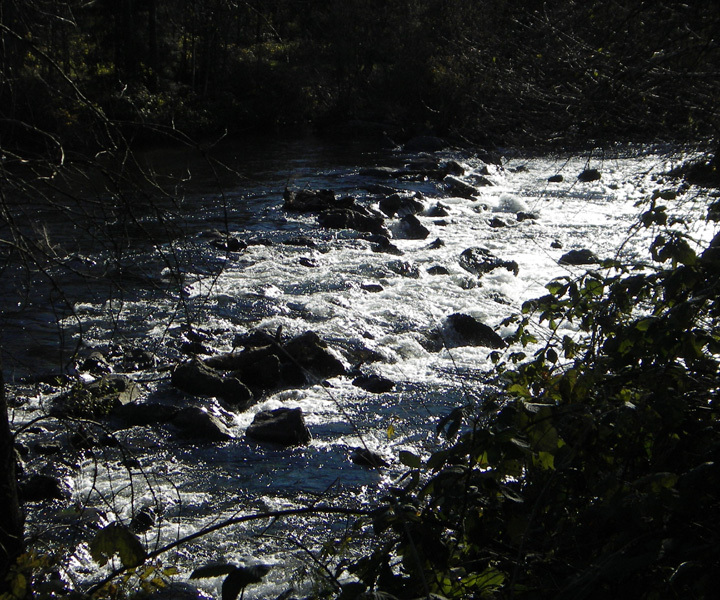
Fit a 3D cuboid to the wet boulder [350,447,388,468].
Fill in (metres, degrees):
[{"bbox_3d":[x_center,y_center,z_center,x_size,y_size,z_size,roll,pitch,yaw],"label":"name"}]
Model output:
[{"bbox_3d":[0.084,1.380,12.873,0.332,0.144,0.249,2,13,10],"label":"wet boulder"}]

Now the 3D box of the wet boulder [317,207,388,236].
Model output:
[{"bbox_3d":[-0.094,-1.335,24.632,1.214,0.373,0.789,5,13,20],"label":"wet boulder"}]

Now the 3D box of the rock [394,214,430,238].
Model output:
[{"bbox_3d":[0.875,-1.238,24.256,0.591,0.344,0.503,2,13,10],"label":"rock"}]

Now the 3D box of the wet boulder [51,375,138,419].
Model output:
[{"bbox_3d":[-2.795,0.974,15.324,0.950,0.464,0.654,-2,13,-10],"label":"wet boulder"}]

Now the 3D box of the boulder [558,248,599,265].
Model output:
[{"bbox_3d":[3.460,-0.710,23.019,0.633,0.259,0.471,2,13,8],"label":"boulder"}]

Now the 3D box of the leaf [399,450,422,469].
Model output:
[{"bbox_3d":[0.167,0.526,4.800,0.079,0.059,0.035,0,13,0],"label":"leaf"}]

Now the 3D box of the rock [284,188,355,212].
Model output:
[{"bbox_3d":[-0.778,-1.938,27.908,1.344,0.479,0.797,0,13,-2],"label":"rock"}]

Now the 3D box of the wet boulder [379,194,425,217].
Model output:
[{"bbox_3d":[0.757,-1.739,26.544,0.828,0.331,0.662,2,13,10],"label":"wet boulder"}]

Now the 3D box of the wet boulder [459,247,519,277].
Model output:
[{"bbox_3d":[1.879,-0.583,21.283,0.864,0.353,0.605,5,13,20],"label":"wet boulder"}]

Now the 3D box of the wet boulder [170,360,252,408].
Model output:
[{"bbox_3d":[-1.519,0.823,14.860,0.856,0.392,0.556,7,14,27],"label":"wet boulder"}]

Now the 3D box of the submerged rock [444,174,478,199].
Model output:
[{"bbox_3d":[2.037,-2.312,29.455,0.730,0.516,0.543,1,13,4],"label":"submerged rock"}]

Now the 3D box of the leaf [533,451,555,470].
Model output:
[{"bbox_3d":[0.580,0.507,4.600,0.070,0.063,0.035,0,13,0],"label":"leaf"}]

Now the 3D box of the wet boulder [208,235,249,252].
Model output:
[{"bbox_3d":[-2.169,-0.953,23.974,0.659,0.307,0.491,-1,13,-5],"label":"wet boulder"}]

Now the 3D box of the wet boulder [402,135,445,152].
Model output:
[{"bbox_3d":[1.578,-3.899,36.163,1.042,0.391,0.729,0,12,0],"label":"wet boulder"}]

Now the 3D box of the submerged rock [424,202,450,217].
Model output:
[{"bbox_3d":[1.456,-1.712,27.322,0.488,0.278,0.364,1,13,3],"label":"submerged rock"}]

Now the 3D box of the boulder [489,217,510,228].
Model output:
[{"bbox_3d":[2.404,-1.342,25.088,0.375,0.175,0.300,0,12,0],"label":"boulder"}]

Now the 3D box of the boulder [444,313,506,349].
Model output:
[{"bbox_3d":[1.436,0.347,18.047,0.770,0.460,0.571,1,13,5],"label":"boulder"}]

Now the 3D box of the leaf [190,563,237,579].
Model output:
[{"bbox_3d":[-0.236,0.437,2.350,0.078,0.015,0.050,-5,27,-21],"label":"leaf"}]

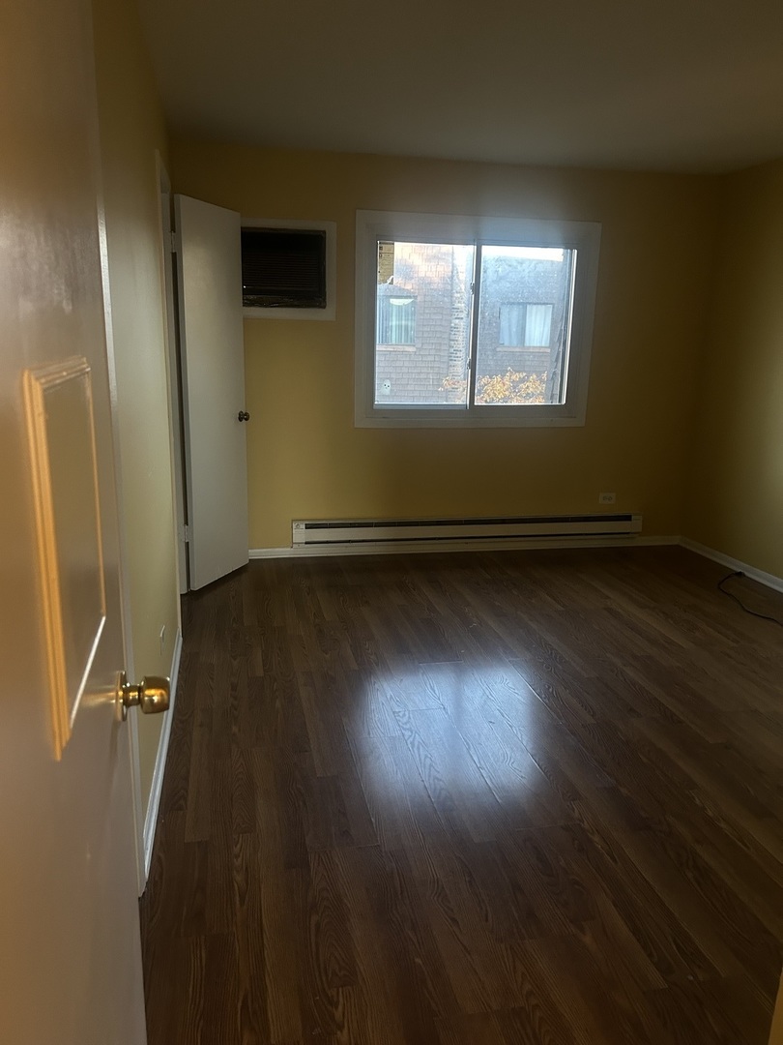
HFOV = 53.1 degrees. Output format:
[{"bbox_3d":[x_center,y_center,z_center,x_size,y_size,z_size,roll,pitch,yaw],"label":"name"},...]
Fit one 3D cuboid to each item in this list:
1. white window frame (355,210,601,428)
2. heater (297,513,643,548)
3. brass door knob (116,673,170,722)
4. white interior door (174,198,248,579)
[{"bbox_3d":[0.547,-1.254,4.985,1.572,1.292,0.080,-2,14,-12],"label":"white window frame"},{"bbox_3d":[0.554,0.046,5.244,2.425,0.165,0.064,-2,14,-12],"label":"heater"},{"bbox_3d":[-0.331,0.232,1.058,0.065,0.065,0.065,-2,14,-14],"label":"brass door knob"},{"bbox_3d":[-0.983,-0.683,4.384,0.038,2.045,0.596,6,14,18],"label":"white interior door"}]

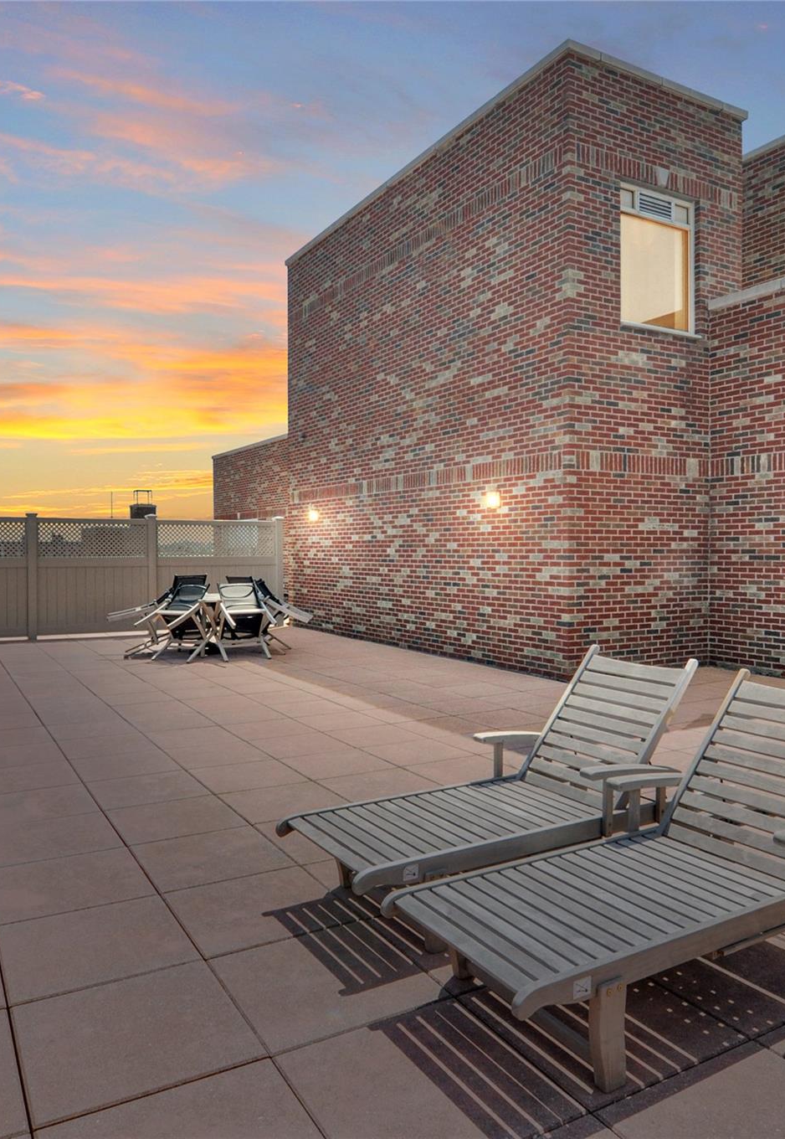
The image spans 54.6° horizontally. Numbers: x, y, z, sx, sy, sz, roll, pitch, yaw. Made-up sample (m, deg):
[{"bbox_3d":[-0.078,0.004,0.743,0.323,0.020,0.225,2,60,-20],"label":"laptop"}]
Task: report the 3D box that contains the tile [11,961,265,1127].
[{"bbox_3d":[-0.773,1.400,2.273,0.604,0.040,0.590,-1,2,-29],"label":"tile"}]

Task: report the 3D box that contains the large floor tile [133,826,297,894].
[{"bbox_3d":[-0.842,1.360,3.540,0.606,0.040,0.592,-1,2,-29],"label":"large floor tile"}]

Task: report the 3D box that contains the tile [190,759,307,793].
[{"bbox_3d":[-0.912,1.320,4.812,0.606,0.040,0.592,-1,2,-29],"label":"tile"}]

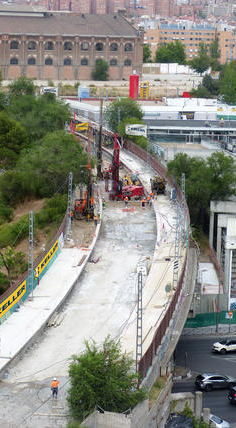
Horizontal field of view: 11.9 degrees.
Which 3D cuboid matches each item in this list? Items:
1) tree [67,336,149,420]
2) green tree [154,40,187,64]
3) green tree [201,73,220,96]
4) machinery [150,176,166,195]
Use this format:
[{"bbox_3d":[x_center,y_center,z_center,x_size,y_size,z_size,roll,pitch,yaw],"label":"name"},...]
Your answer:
[{"bbox_3d":[-0.905,14.355,98.000,6.900,7.500,6.600,1,12,0],"label":"tree"},{"bbox_3d":[25.810,-77.900,558.770,14.780,14.620,12.560,1,10,0],"label":"green tree"},{"bbox_3d":[26.508,-36.787,324.226,5.146,7.126,5.146,1,13,0],"label":"green tree"},{"bbox_3d":[6.287,-4.606,177.707,2.200,2.700,3.500,0,13,-5],"label":"machinery"}]

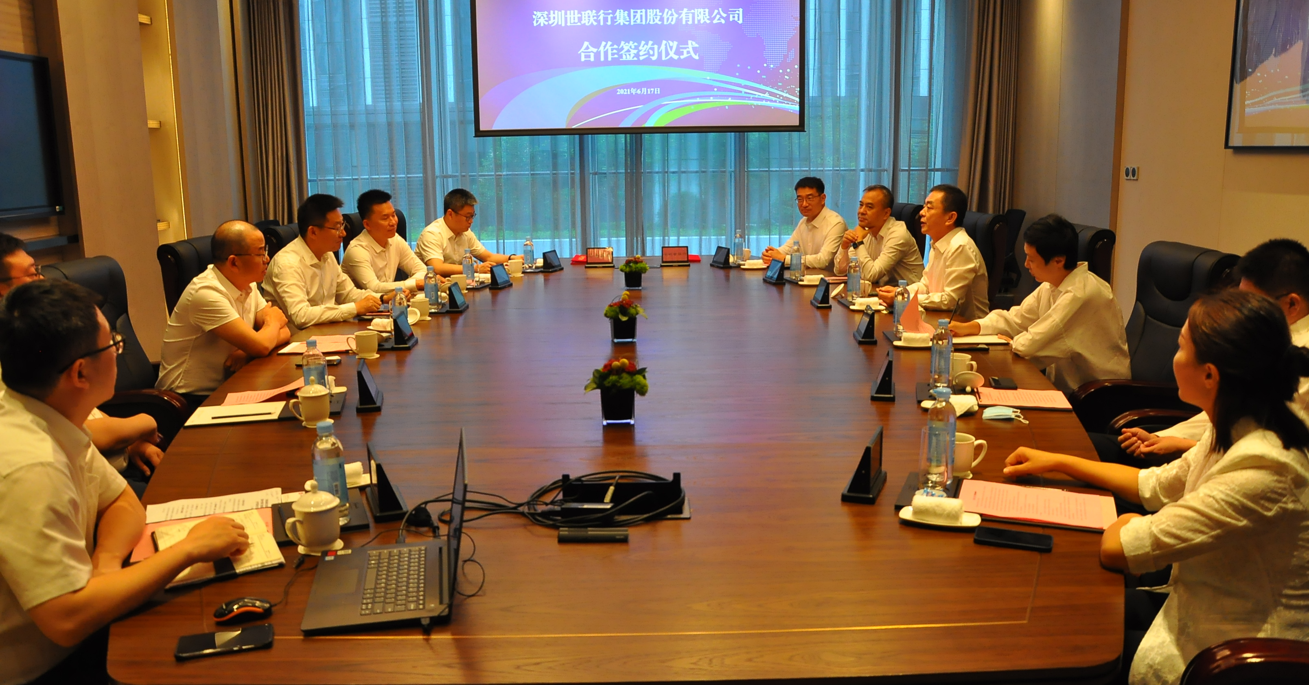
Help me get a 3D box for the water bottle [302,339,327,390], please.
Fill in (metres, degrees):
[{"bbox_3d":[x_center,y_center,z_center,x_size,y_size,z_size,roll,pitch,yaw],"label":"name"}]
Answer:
[{"bbox_3d":[-1.032,0.105,2.960,0.066,0.219,0.066,-1,11,0],"label":"water bottle"}]

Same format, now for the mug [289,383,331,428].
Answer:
[{"bbox_3d":[-1.016,0.171,2.877,0.132,0.139,0.096,-2,11,-6],"label":"mug"}]

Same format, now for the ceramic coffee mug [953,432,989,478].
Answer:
[{"bbox_3d":[0.740,0.266,2.339,0.117,0.099,0.089,-1,11,0],"label":"ceramic coffee mug"}]

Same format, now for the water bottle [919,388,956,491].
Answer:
[{"bbox_3d":[0.631,0.211,2.149,0.066,0.217,0.066,-1,11,0],"label":"water bottle"}]

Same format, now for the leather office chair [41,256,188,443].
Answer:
[{"bbox_3d":[-2.041,0.229,3.993,0.751,1.126,0.672,-1,11,-2],"label":"leather office chair"}]

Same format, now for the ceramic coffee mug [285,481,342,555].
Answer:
[{"bbox_3d":[-0.685,0.347,1.941,0.128,0.141,0.096,-7,13,-30],"label":"ceramic coffee mug"}]

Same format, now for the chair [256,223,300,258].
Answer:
[{"bbox_3d":[-1.671,-0.062,5.382,0.700,1.160,0.660,1,11,11],"label":"chair"}]

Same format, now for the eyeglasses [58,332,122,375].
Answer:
[{"bbox_3d":[-1.109,0.019,1.859,0.140,0.048,0.142,7,20,35],"label":"eyeglasses"}]

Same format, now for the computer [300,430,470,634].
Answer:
[{"bbox_3d":[-0.473,0.327,1.748,0.272,0.246,0.334,-3,11,-12],"label":"computer"}]

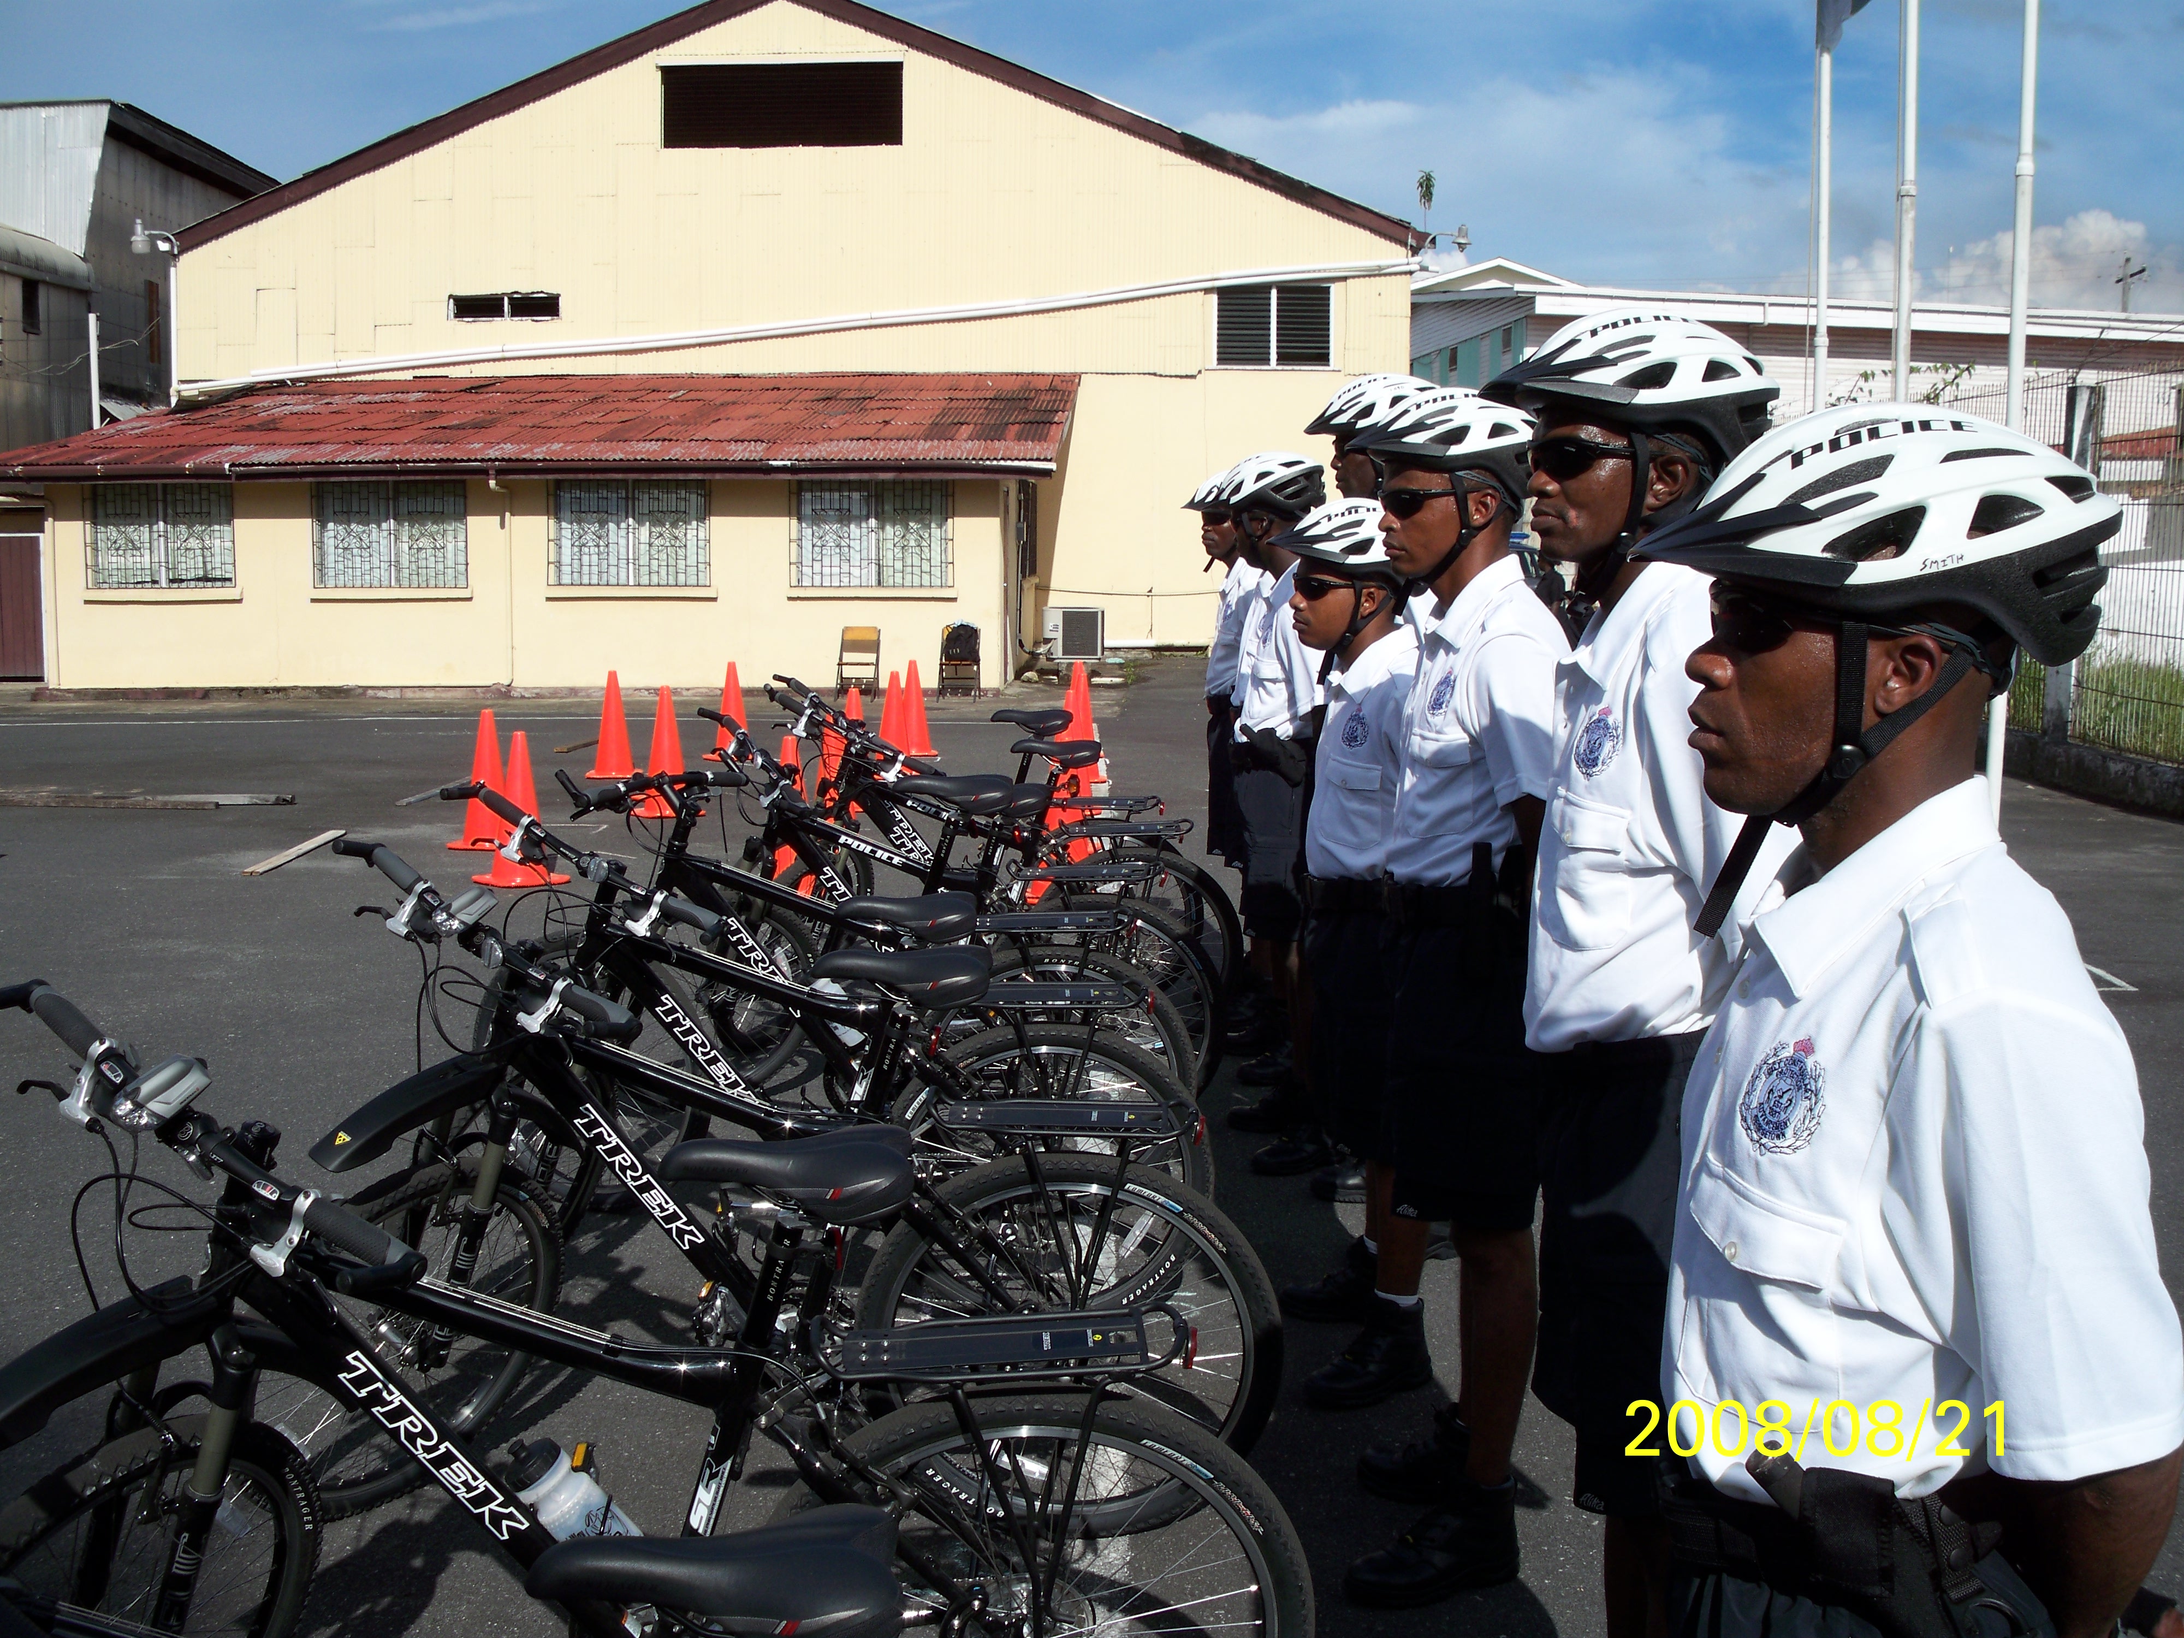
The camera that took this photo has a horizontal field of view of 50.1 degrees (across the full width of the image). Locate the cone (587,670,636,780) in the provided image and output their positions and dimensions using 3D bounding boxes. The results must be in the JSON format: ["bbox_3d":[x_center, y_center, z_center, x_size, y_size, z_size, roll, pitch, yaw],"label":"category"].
[{"bbox_3d":[-3.257,-0.646,15.886,0.370,0.711,0.370,0,7,0],"label":"cone"}]

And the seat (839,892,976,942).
[{"bbox_3d":[-0.353,0.186,4.430,0.272,0.078,0.158,0,16,-1],"label":"seat"}]

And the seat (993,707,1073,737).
[{"bbox_3d":[-0.194,-0.314,7.600,0.272,0.078,0.158,0,16,-2],"label":"seat"}]

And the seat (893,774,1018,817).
[{"bbox_3d":[-0.304,-0.049,5.170,0.272,0.078,0.158,-1,16,-7],"label":"seat"}]

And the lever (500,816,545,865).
[{"bbox_3d":[-1.082,0.042,4.400,0.110,0.085,0.060,8,18,26],"label":"lever"}]

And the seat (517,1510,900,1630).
[{"bbox_3d":[-0.268,0.535,1.650,0.272,0.078,0.158,-1,16,-8],"label":"seat"}]

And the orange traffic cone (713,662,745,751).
[{"bbox_3d":[-2.641,-0.796,17.128,0.370,0.711,0.370,0,7,0],"label":"orange traffic cone"}]

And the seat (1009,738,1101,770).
[{"bbox_3d":[-0.105,-0.190,6.850,0.272,0.078,0.158,-2,16,-15],"label":"seat"}]

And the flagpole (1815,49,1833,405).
[{"bbox_3d":[4.184,-3.202,13.313,0.090,6.400,0.090,0,7,0],"label":"flagpole"}]

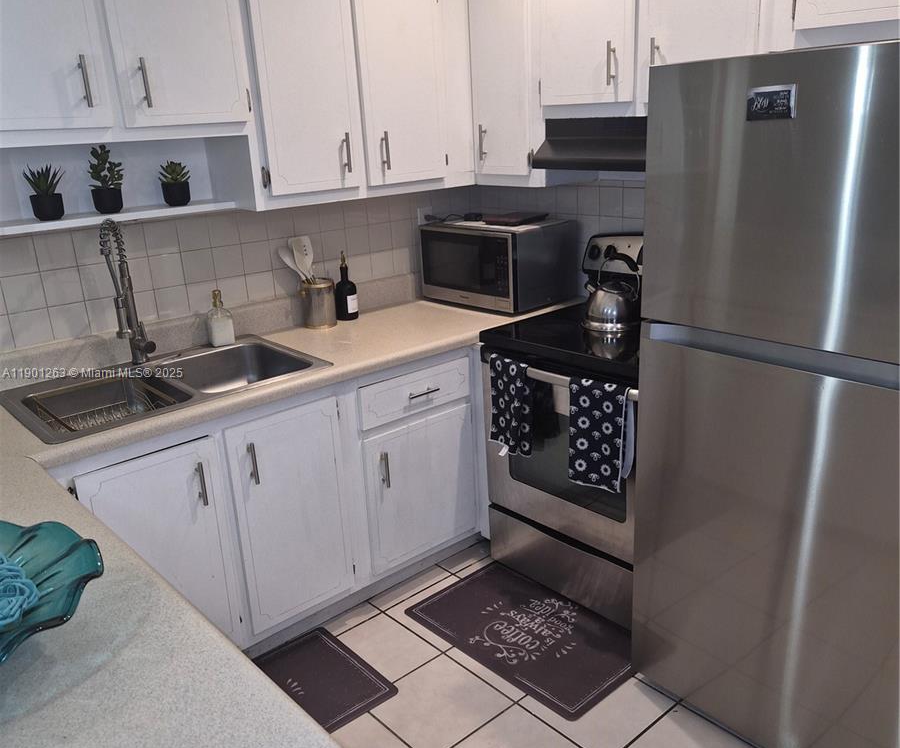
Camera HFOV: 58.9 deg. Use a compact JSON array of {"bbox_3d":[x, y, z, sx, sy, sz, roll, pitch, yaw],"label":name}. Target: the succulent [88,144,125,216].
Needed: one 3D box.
[{"bbox_3d":[-1.055,-0.595,2.450,0.112,0.205,0.105,-17,22,-38],"label":"succulent"}]

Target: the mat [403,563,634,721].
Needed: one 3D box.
[{"bbox_3d":[0.268,0.851,2.664,0.457,0.010,0.757,-17,22,-38],"label":"mat"}]

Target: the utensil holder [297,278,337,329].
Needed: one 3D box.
[{"bbox_3d":[-0.500,-0.267,3.059,0.127,0.163,0.125,-3,18,1],"label":"utensil holder"}]

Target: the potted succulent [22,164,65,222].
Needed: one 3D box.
[{"bbox_3d":[-1.191,-0.530,2.346,0.125,0.158,0.120,-17,22,-38],"label":"potted succulent"}]

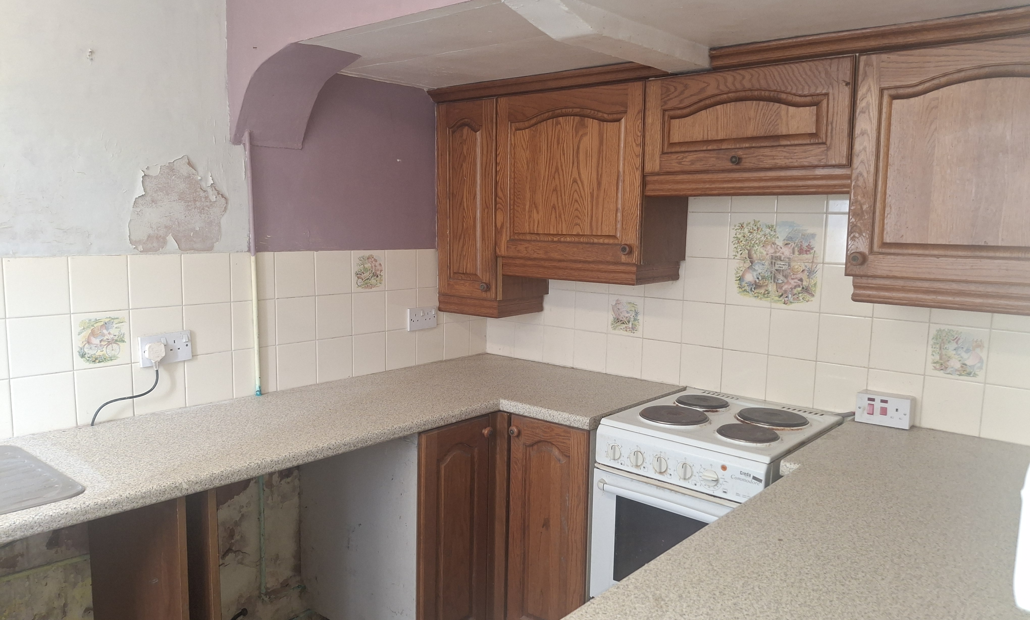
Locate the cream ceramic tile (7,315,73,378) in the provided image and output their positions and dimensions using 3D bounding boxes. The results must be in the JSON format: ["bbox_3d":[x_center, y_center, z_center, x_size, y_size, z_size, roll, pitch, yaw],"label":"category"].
[{"bbox_3d":[-1.230,0.091,1.925,0.010,0.151,0.151,7,9,40],"label":"cream ceramic tile"}]

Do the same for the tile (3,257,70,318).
[{"bbox_3d":[-1.224,-0.060,1.898,0.008,0.150,0.150,7,9,40],"label":"tile"}]

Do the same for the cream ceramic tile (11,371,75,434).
[{"bbox_3d":[-1.212,0.241,1.911,0.010,0.150,0.150,7,9,40],"label":"cream ceramic tile"}]

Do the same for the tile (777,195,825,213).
[{"bbox_3d":[0.878,-0.371,2.272,0.149,0.149,0.009,7,9,39],"label":"tile"}]

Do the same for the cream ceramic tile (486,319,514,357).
[{"bbox_3d":[-0.061,0.116,3.107,0.149,0.147,0.009,7,9,39],"label":"cream ceramic tile"}]

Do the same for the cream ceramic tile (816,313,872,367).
[{"bbox_3d":[0.980,0.090,2.210,0.150,0.150,0.008,7,9,40],"label":"cream ceramic tile"}]

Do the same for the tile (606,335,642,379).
[{"bbox_3d":[0.409,0.173,2.739,0.150,0.150,0.010,7,9,39],"label":"tile"}]

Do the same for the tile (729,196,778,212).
[{"bbox_3d":[0.762,-0.385,2.366,0.149,0.149,0.009,7,9,39],"label":"tile"}]

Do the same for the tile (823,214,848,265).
[{"bbox_3d":[1.006,-0.211,2.227,0.150,0.150,0.007,7,9,39],"label":"tile"}]

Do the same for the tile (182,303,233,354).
[{"bbox_3d":[-0.920,0.057,2.233,0.010,0.150,0.150,7,9,40],"label":"tile"}]

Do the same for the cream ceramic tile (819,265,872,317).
[{"bbox_3d":[1.003,-0.059,2.245,0.150,0.150,0.007,7,9,39],"label":"cream ceramic tile"}]

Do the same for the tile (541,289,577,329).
[{"bbox_3d":[0.178,-0.006,2.915,0.150,0.150,0.010,7,9,39],"label":"tile"}]

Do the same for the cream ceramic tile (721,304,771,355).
[{"bbox_3d":[0.756,0.063,2.424,0.149,0.149,0.009,7,9,39],"label":"cream ceramic tile"}]

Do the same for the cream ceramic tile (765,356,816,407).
[{"bbox_3d":[0.862,0.225,2.325,0.150,0.147,0.008,7,9,40],"label":"cream ceramic tile"}]

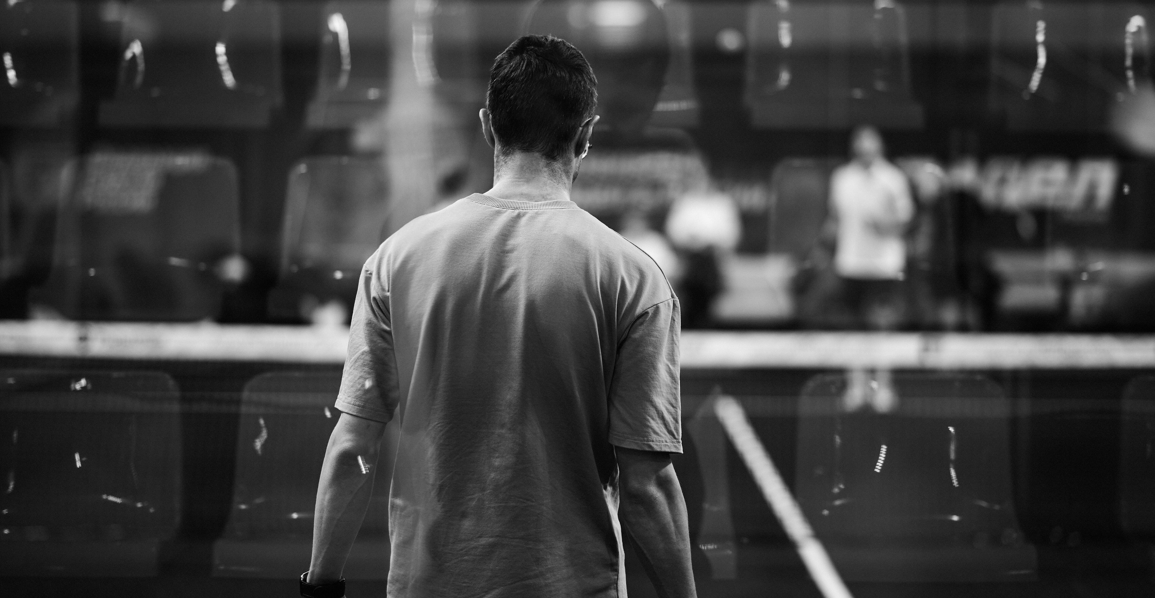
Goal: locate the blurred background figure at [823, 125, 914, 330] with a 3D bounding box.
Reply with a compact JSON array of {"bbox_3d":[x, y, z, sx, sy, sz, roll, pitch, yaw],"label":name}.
[{"bbox_3d":[1.874,-0.194,17.500,0.570,1.790,0.400,1,3,7],"label":"blurred background figure"}]

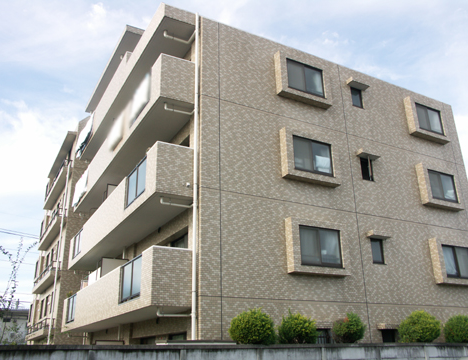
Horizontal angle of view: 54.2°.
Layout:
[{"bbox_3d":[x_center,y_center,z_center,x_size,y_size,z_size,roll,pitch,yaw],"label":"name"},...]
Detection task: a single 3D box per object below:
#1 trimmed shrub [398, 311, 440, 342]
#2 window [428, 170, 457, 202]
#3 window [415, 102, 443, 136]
[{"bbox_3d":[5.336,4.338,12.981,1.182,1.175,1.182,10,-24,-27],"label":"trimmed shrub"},{"bbox_3d":[7.712,0.239,16.822,1.420,1.120,0.120,10,-24,-27],"label":"window"},{"bbox_3d":[7.551,-2.324,17.638,1.250,1.000,0.100,10,-24,-27],"label":"window"}]

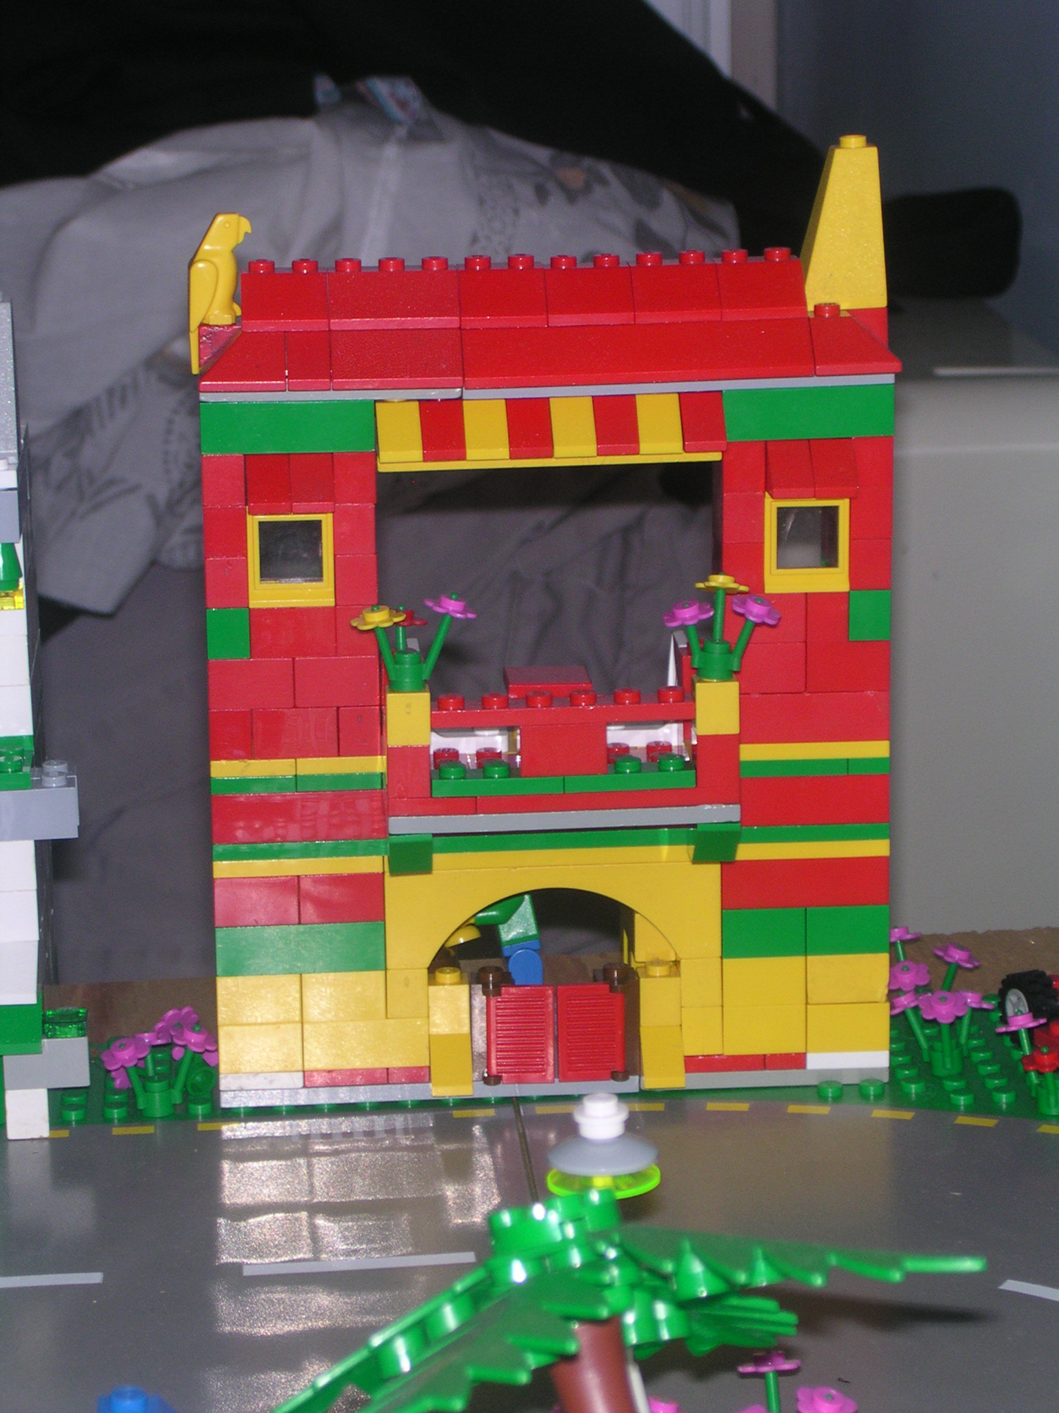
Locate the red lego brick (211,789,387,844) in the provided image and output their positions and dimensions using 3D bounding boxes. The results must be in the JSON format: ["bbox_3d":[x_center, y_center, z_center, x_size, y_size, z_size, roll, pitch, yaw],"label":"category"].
[{"bbox_3d":[-0.044,0.019,0.853,0.032,0.010,0.010,-2,12,-5],"label":"red lego brick"}]

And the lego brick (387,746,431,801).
[{"bbox_3d":[-0.022,0.011,0.825,0.008,0.010,0.008,-2,12,-5],"label":"lego brick"}]

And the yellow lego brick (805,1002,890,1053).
[{"bbox_3d":[0.061,0.061,0.868,0.016,0.010,0.008,-2,12,-5],"label":"yellow lego brick"}]

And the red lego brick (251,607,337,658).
[{"bbox_3d":[-0.044,-0.015,0.845,0.016,0.010,0.011,-2,12,-4],"label":"red lego brick"}]

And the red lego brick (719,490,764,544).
[{"bbox_3d":[0.039,-0.036,0.848,0.008,0.010,0.011,-2,12,-5],"label":"red lego brick"}]

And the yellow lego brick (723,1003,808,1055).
[{"bbox_3d":[0.045,0.060,0.868,0.016,0.010,0.009,-2,13,-5],"label":"yellow lego brick"}]

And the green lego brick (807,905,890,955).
[{"bbox_3d":[0.060,0.042,0.865,0.016,0.010,0.009,-2,12,-5],"label":"green lego brick"}]

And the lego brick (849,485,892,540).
[{"bbox_3d":[0.063,-0.037,0.848,0.008,0.010,0.009,-2,13,-5],"label":"lego brick"}]

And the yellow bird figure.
[{"bbox_3d":[-0.057,-0.077,0.839,0.012,0.029,0.008,-2,12,-5],"label":"yellow bird figure"}]

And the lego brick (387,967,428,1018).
[{"bbox_3d":[-0.023,0.053,0.861,0.008,0.010,0.010,-2,12,-5],"label":"lego brick"}]

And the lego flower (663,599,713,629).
[{"bbox_3d":[0.029,-0.017,0.822,0.009,0.003,0.009,-14,19,-2],"label":"lego flower"}]

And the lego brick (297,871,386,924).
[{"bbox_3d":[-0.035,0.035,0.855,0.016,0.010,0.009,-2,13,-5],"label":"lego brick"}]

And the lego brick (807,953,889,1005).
[{"bbox_3d":[0.060,0.051,0.866,0.016,0.010,0.008,-2,12,-5],"label":"lego brick"}]

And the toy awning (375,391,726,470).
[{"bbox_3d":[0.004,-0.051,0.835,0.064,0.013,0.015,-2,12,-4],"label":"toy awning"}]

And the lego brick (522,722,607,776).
[{"bbox_3d":[0.006,0.007,0.829,0.016,0.010,0.008,-2,12,-5],"label":"lego brick"}]

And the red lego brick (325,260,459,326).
[{"bbox_3d":[-0.025,-0.076,0.836,0.024,0.011,0.016,-2,12,-4],"label":"red lego brick"}]

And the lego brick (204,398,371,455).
[{"bbox_3d":[-0.045,-0.052,0.836,0.032,0.010,0.009,-2,12,-5],"label":"lego brick"}]

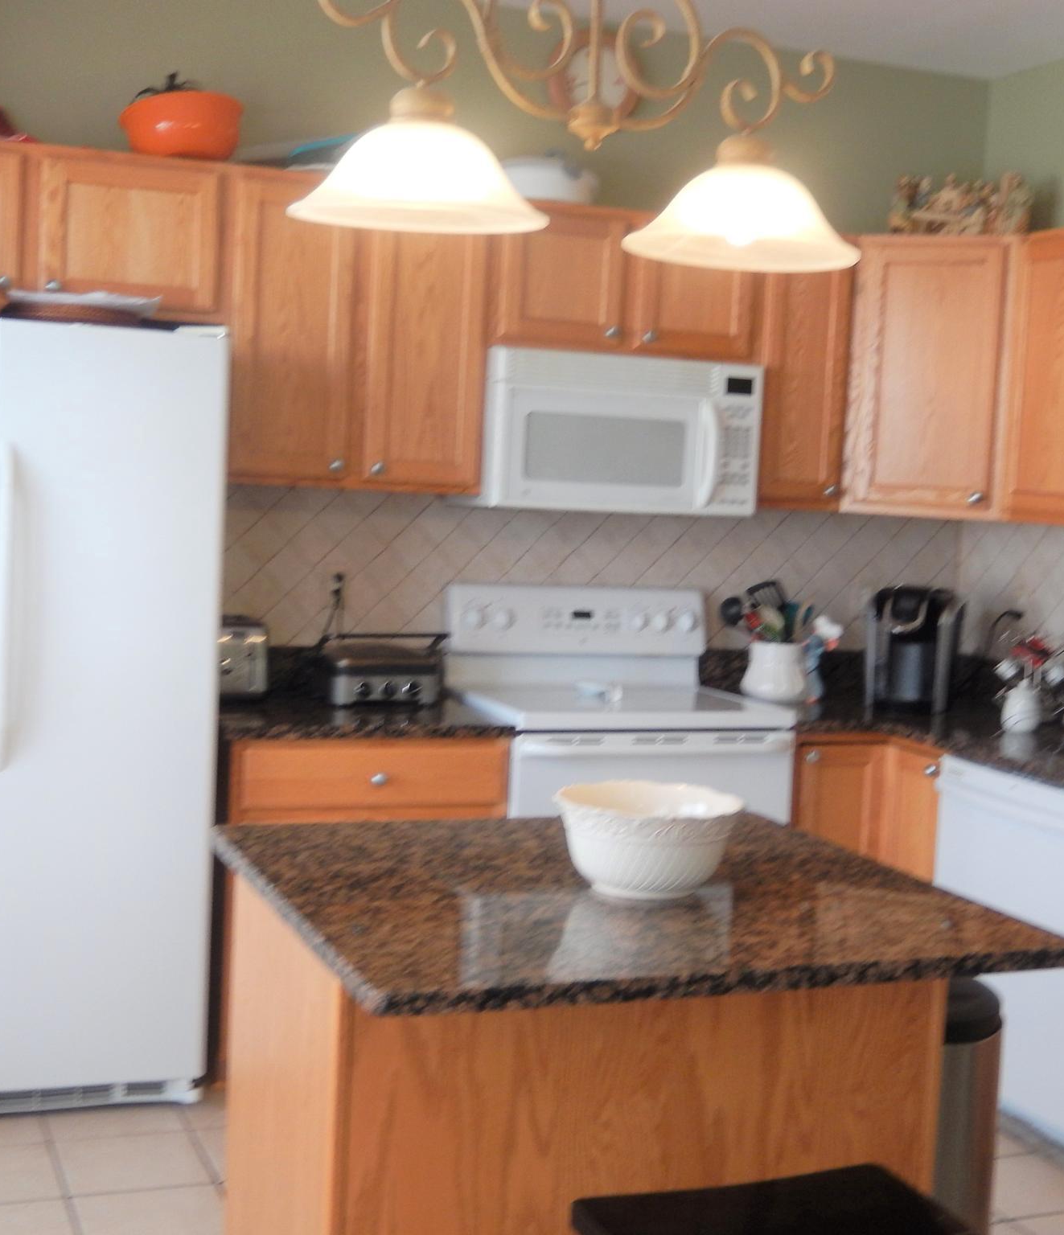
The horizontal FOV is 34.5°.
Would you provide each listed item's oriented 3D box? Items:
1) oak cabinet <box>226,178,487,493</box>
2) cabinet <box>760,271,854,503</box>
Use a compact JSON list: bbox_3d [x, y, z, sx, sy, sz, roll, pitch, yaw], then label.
[{"bbox_3d":[-0.480,-0.700,4.318,0.673,0.747,0.326,1,5,-21],"label":"oak cabinet"},{"bbox_3d":[0.690,-0.685,4.813,0.292,0.753,0.319,1,5,-22],"label":"cabinet"}]

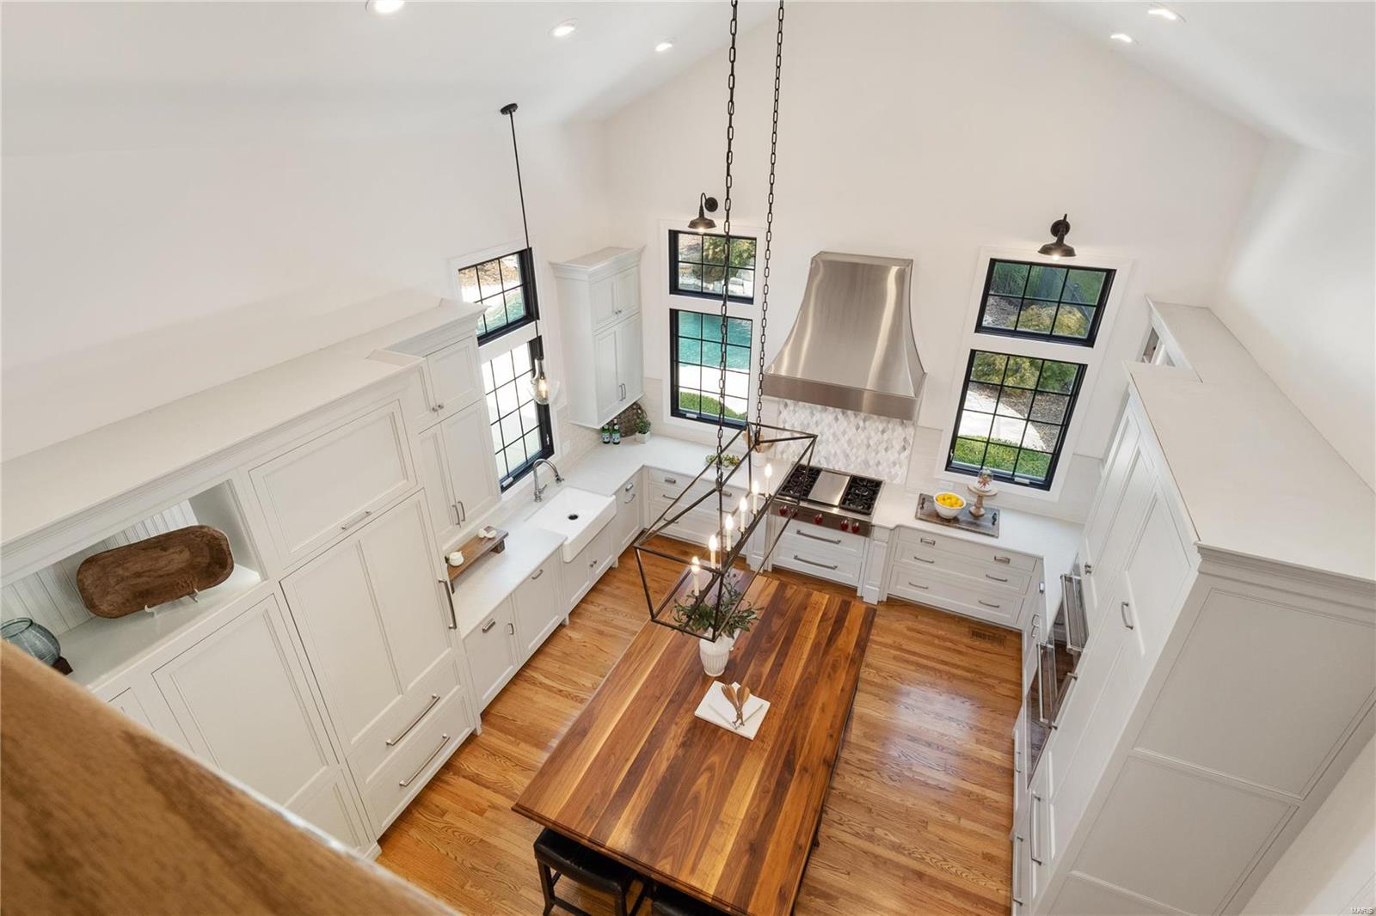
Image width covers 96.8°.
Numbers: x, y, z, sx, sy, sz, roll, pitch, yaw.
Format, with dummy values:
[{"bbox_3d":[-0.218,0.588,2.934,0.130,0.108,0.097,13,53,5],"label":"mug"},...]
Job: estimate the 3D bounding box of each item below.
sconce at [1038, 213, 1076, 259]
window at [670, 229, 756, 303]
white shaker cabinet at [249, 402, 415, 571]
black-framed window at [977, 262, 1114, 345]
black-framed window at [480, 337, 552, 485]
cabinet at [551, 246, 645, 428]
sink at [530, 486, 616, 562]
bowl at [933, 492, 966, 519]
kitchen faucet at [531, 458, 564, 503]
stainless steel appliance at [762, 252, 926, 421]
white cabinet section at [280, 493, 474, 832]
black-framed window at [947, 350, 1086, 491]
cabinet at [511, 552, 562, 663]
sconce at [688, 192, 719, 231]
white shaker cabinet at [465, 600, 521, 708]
[{"bbox_3d":[2.756,-1.648,4.509,0.265,0.295,0.335,12,31,20],"label":"sconce"},{"bbox_3d":[0.230,-1.779,5.694,0.855,0.589,0.100,12,31,21],"label":"window"},{"bbox_3d":[-2.001,0.043,3.171,0.620,0.527,0.836,12,31,20],"label":"white shaker cabinet"},{"bbox_3d":[2.730,-1.201,4.716,0.837,0.583,0.100,12,31,21],"label":"black-framed window"},{"bbox_3d":[-1.486,-0.377,5.286,0.100,1.166,0.846,12,31,21],"label":"black-framed window"},{"bbox_3d":[-0.800,-1.196,6.015,0.400,1.575,1.090,12,31,20],"label":"cabinet"},{"bbox_3d":[-1.089,0.569,5.550,0.574,0.226,0.800,12,31,21],"label":"sink"},{"bbox_3d":[2.264,0.425,5.307,0.267,0.165,0.267,12,31,21],"label":"bowl"},{"bbox_3d":[-1.286,0.232,5.624,0.280,0.440,0.150,12,31,20],"label":"kitchen faucet"},{"bbox_3d":[1.355,-1.054,5.113,1.241,1.157,0.559,12,31,21],"label":"stainless steel appliance"},{"bbox_3d":[-1.998,1.212,3.749,0.620,2.040,0.888,13,30,20],"label":"white cabinet section"},{"bbox_3d":[2.741,-0.321,5.187,0.843,1.142,0.100,12,31,21],"label":"black-framed window"},{"bbox_3d":[-1.492,1.177,5.190,0.590,0.770,0.620,12,31,20],"label":"cabinet"},{"bbox_3d":[0.151,-2.212,5.473,0.265,0.290,0.335,12,31,20],"label":"sconce"},{"bbox_3d":[-1.719,1.428,4.724,0.590,0.770,0.510,12,31,20],"label":"white shaker cabinet"}]

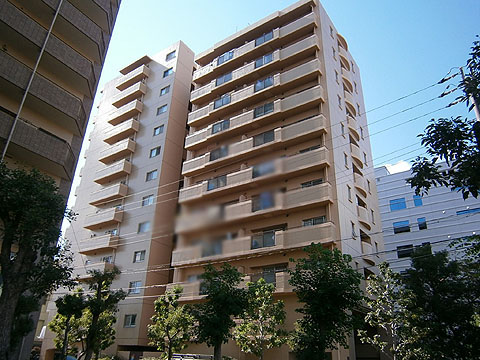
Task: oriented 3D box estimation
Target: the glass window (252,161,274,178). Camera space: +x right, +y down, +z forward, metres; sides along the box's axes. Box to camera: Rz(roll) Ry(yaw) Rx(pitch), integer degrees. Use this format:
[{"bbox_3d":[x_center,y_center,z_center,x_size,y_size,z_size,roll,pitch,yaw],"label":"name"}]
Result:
[{"bbox_3d":[1.771,-0.785,27.592,1.970,0.880,0.100,-15,-32,31],"label":"glass window"}]

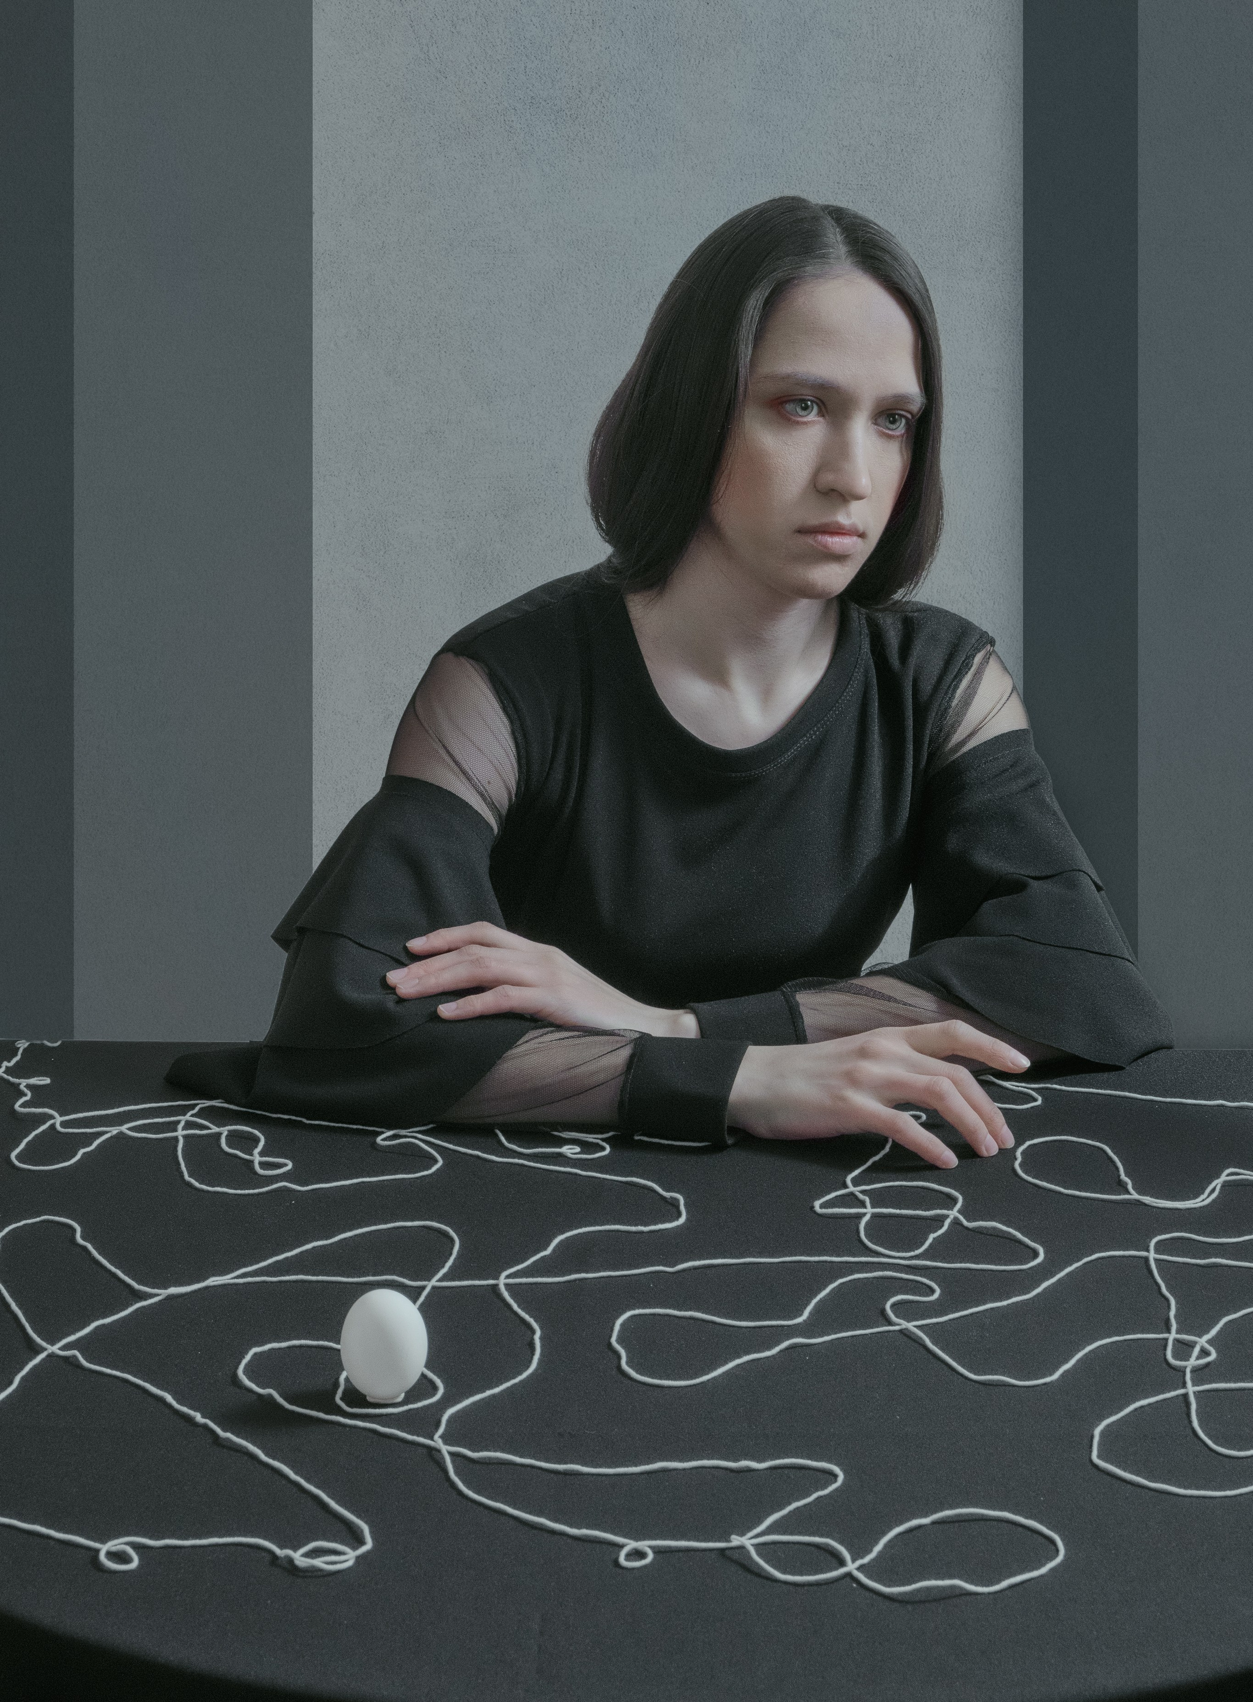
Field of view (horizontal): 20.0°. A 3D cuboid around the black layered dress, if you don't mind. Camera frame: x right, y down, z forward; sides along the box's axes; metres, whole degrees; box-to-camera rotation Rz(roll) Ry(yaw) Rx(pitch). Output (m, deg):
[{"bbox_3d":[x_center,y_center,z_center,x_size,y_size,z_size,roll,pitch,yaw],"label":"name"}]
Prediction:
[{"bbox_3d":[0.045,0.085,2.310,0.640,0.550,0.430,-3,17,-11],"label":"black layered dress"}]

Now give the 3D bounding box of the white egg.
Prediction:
[{"bbox_3d":[-0.124,0.254,1.820,0.044,0.059,0.044,0,16,0],"label":"white egg"}]

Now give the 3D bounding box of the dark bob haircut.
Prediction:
[{"bbox_3d":[0.087,-0.281,2.220,0.210,0.250,0.220,-3,15,-29],"label":"dark bob haircut"}]

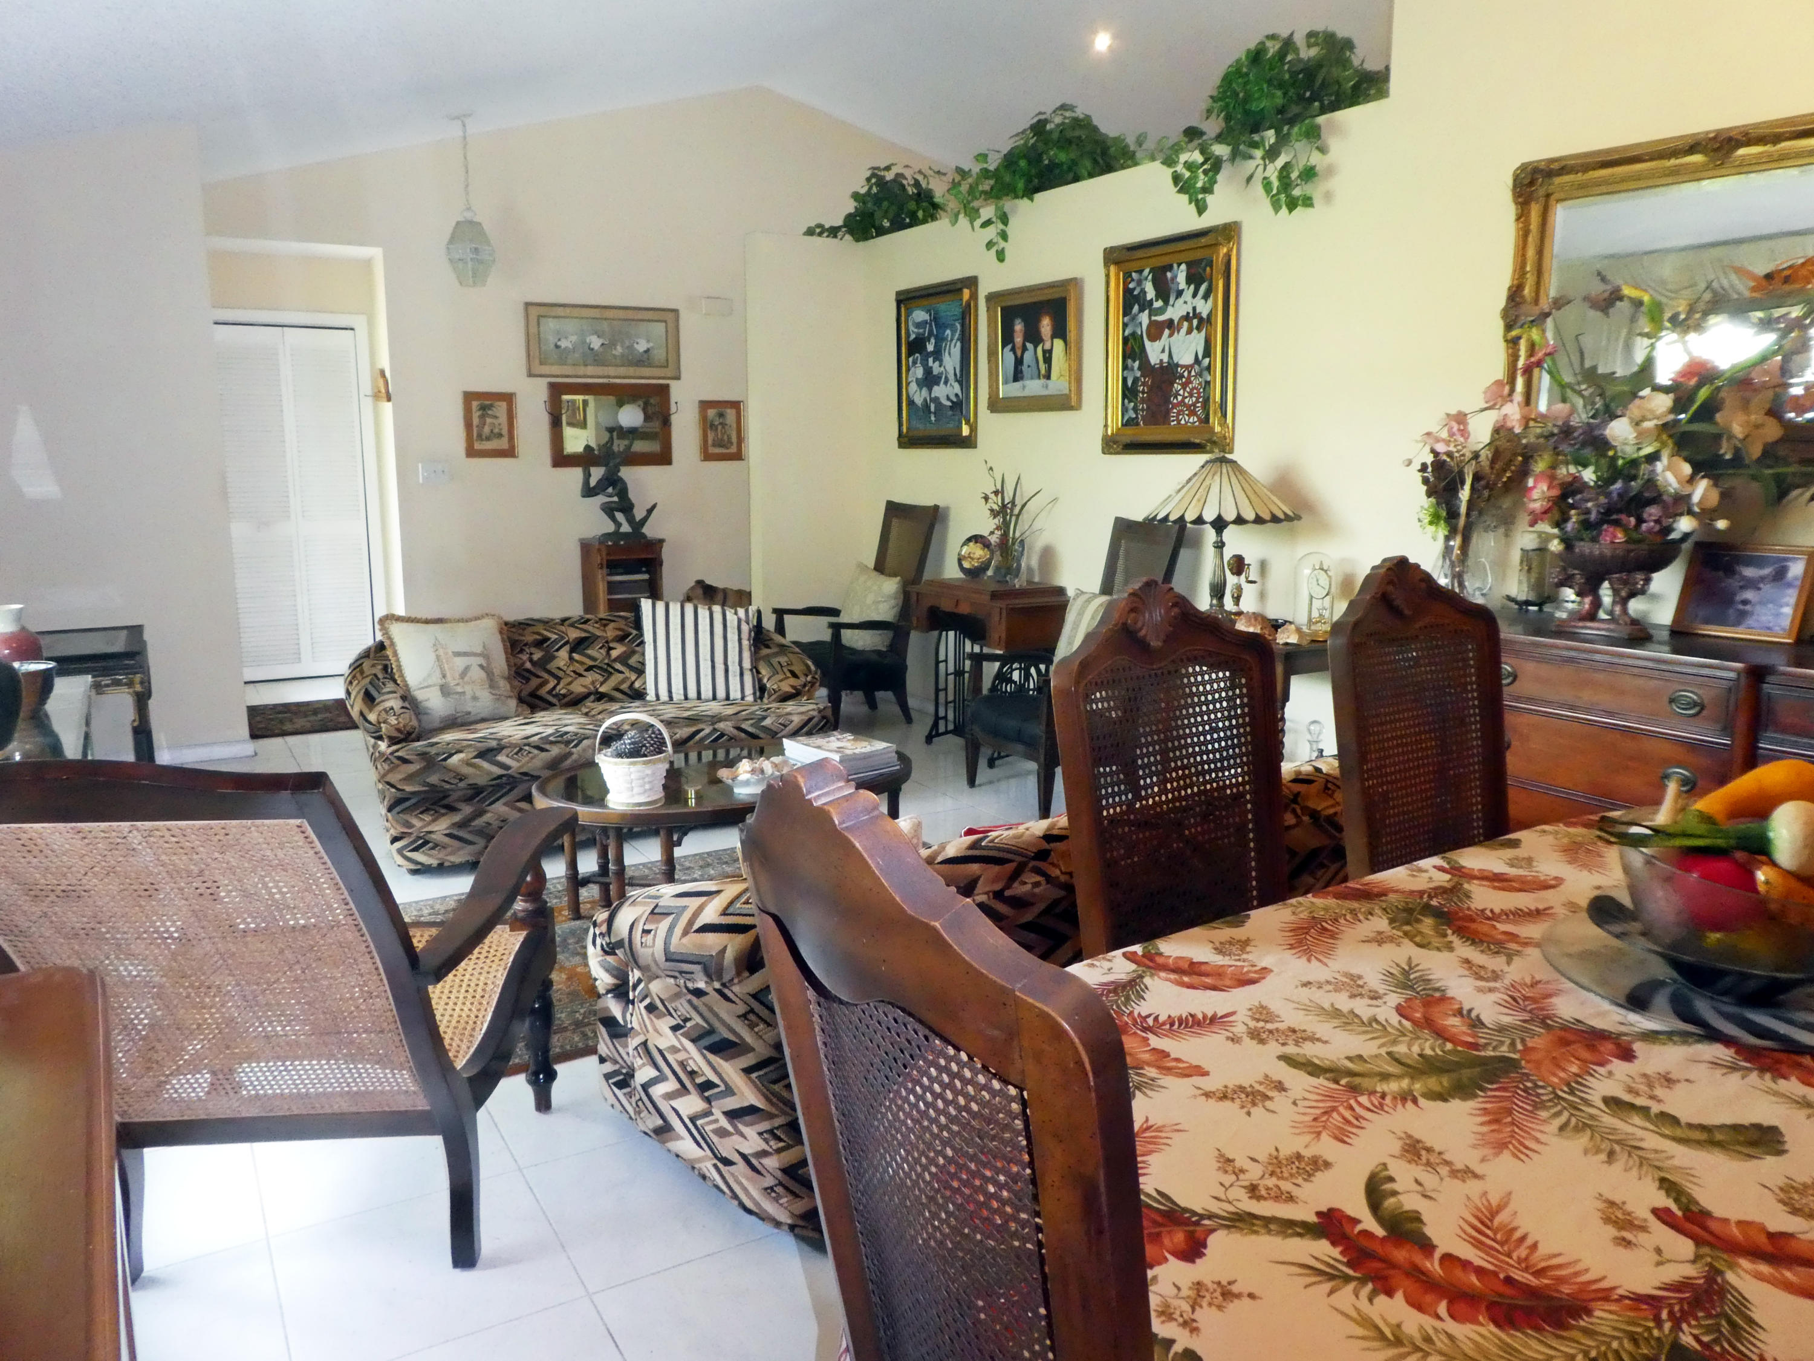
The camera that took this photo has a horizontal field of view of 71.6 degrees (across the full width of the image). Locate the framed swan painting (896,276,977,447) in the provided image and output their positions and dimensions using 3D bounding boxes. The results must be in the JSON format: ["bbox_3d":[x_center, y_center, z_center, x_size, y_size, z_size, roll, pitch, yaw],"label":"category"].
[{"bbox_3d":[0.145,-1.558,6.263,0.040,0.791,0.676,-6,12,-31],"label":"framed swan painting"}]

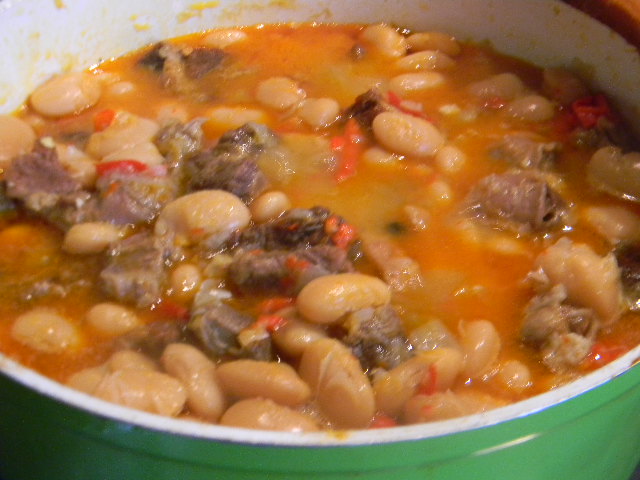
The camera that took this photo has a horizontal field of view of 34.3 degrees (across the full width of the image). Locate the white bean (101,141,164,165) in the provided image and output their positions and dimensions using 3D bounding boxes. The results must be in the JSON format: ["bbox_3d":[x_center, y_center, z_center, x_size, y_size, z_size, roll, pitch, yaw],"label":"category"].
[{"bbox_3d":[-0.060,-0.026,0.334,0.022,0.011,0.013,-9,39,-11],"label":"white bean"}]

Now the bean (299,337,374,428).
[{"bbox_3d":[0.004,0.034,0.247,0.015,0.012,0.025,-18,57,-20],"label":"bean"}]

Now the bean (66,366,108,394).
[{"bbox_3d":[-0.054,0.036,0.252,0.018,0.009,0.011,-13,41,-16],"label":"bean"}]

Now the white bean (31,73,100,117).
[{"bbox_3d":[-0.097,-0.056,0.397,0.028,0.014,0.016,-22,44,-25],"label":"white bean"}]

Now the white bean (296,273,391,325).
[{"bbox_3d":[0.006,0.016,0.278,0.026,0.012,0.015,-15,41,-18],"label":"white bean"}]

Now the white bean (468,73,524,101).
[{"bbox_3d":[0.062,-0.054,0.364,0.021,0.010,0.011,-11,40,-13],"label":"white bean"}]

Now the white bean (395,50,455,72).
[{"bbox_3d":[0.040,-0.067,0.391,0.022,0.010,0.012,-5,39,-6],"label":"white bean"}]

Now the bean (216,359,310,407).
[{"bbox_3d":[-0.014,0.034,0.249,0.024,0.010,0.011,11,40,14],"label":"bean"}]

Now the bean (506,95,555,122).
[{"bbox_3d":[0.080,-0.050,0.395,0.020,0.011,0.013,11,41,13],"label":"bean"}]

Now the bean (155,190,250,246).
[{"bbox_3d":[-0.034,-0.006,0.295,0.028,0.013,0.016,-17,42,-20],"label":"bean"}]

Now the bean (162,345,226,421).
[{"bbox_3d":[-0.030,0.034,0.249,0.011,0.010,0.024,-23,60,-26],"label":"bean"}]

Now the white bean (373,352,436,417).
[{"bbox_3d":[0.022,0.039,0.276,0.013,0.011,0.025,26,46,28],"label":"white bean"}]

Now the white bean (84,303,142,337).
[{"bbox_3d":[-0.054,0.021,0.272,0.016,0.009,0.010,9,40,11],"label":"white bean"}]

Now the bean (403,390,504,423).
[{"bbox_3d":[0.033,0.042,0.252,0.025,0.010,0.013,-5,39,-6],"label":"bean"}]

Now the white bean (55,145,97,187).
[{"bbox_3d":[-0.078,-0.024,0.331,0.012,0.010,0.019,-26,45,-29],"label":"white bean"}]

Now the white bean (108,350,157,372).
[{"bbox_3d":[-0.052,0.035,0.283,0.020,0.011,0.013,14,41,16],"label":"white bean"}]

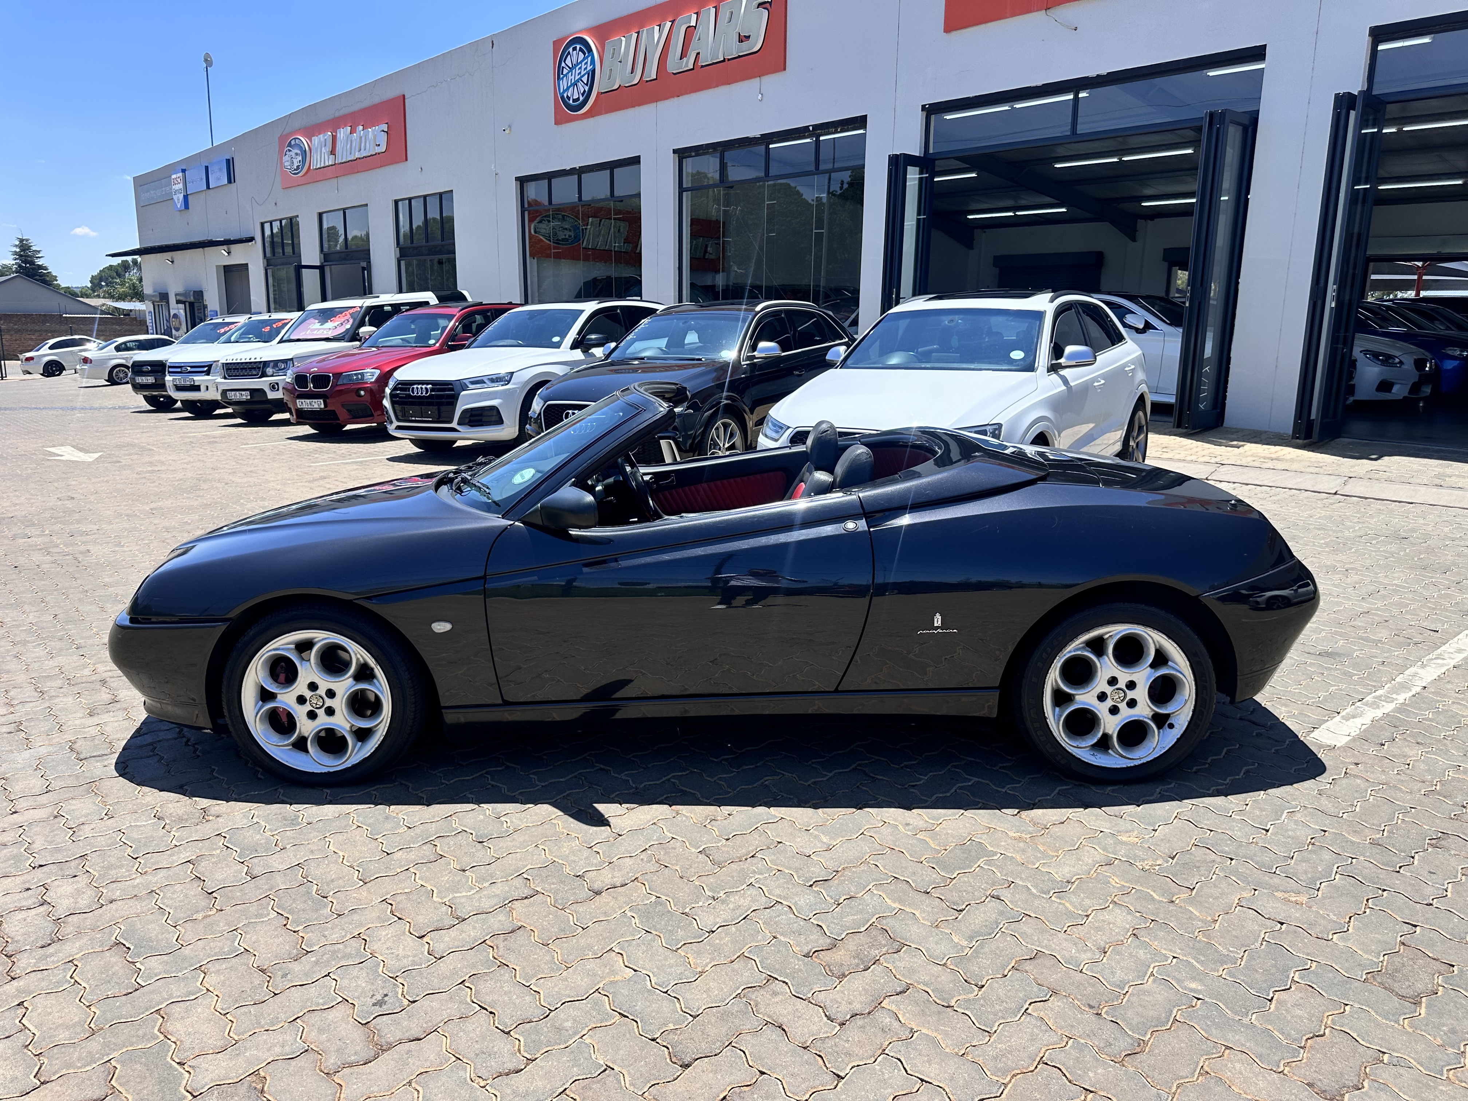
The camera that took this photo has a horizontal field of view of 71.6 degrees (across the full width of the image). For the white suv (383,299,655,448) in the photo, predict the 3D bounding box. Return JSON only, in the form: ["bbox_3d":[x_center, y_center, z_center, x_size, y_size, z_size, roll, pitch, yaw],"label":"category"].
[{"bbox_3d":[-2.075,-2.175,12.280,1.893,1.659,4.663,6,15,27],"label":"white suv"}]

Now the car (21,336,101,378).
[{"bbox_3d":[-25.307,-7.567,39.579,4.370,1.420,1.750,-14,19,-42],"label":"car"}]

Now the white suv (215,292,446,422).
[{"bbox_3d":[-5.788,-3.090,16.299,1.915,1.885,4.829,7,15,28],"label":"white suv"}]

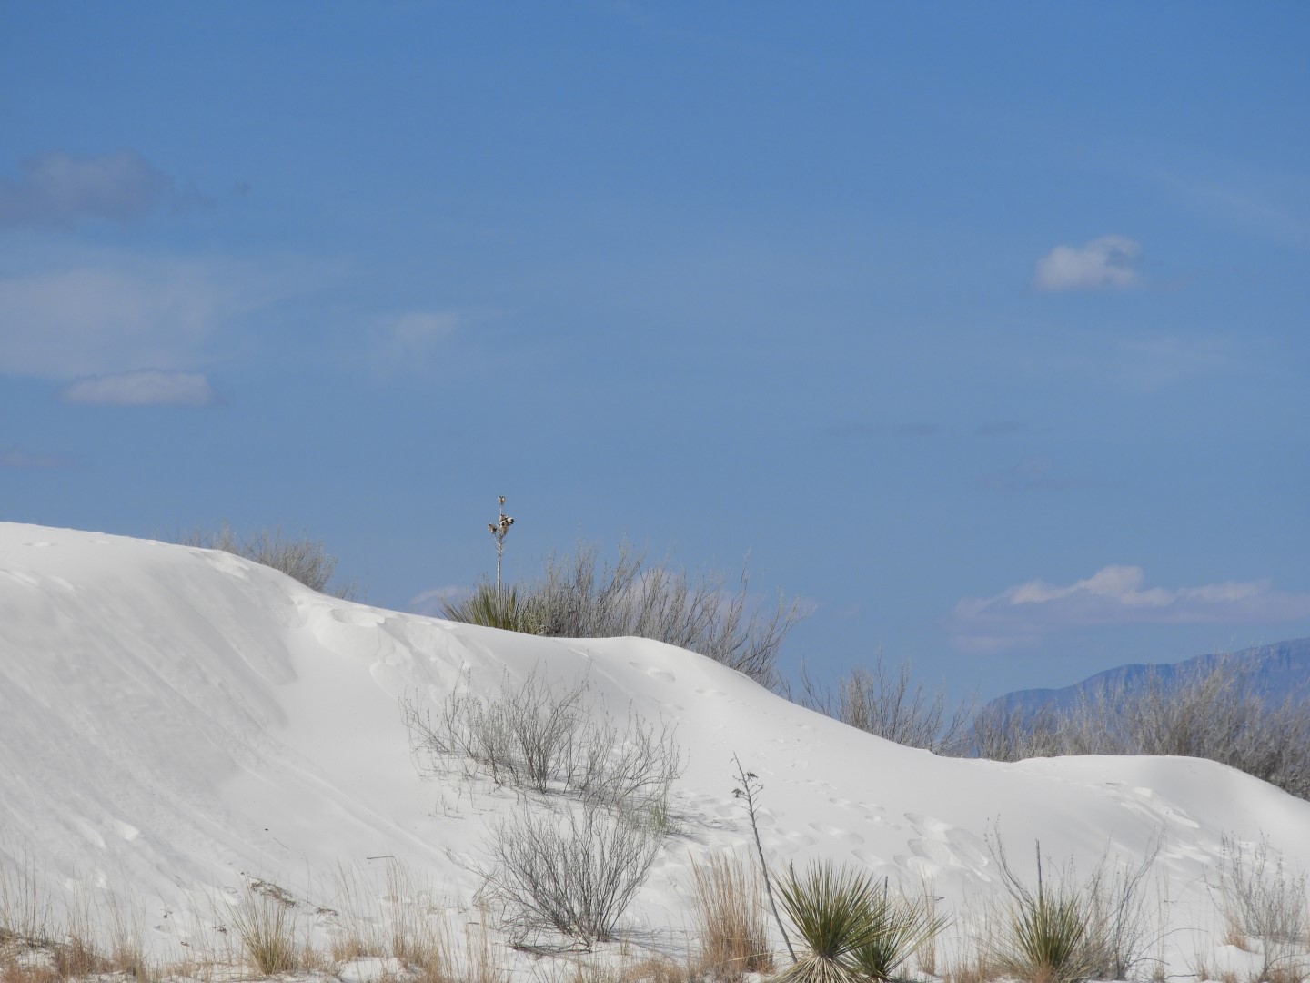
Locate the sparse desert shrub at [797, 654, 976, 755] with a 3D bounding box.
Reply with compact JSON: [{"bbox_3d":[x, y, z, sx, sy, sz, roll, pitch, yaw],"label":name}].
[{"bbox_3d":[1.863,1.756,55.000,1.450,0.950,1.300,0,-2,0],"label":"sparse desert shrub"}]

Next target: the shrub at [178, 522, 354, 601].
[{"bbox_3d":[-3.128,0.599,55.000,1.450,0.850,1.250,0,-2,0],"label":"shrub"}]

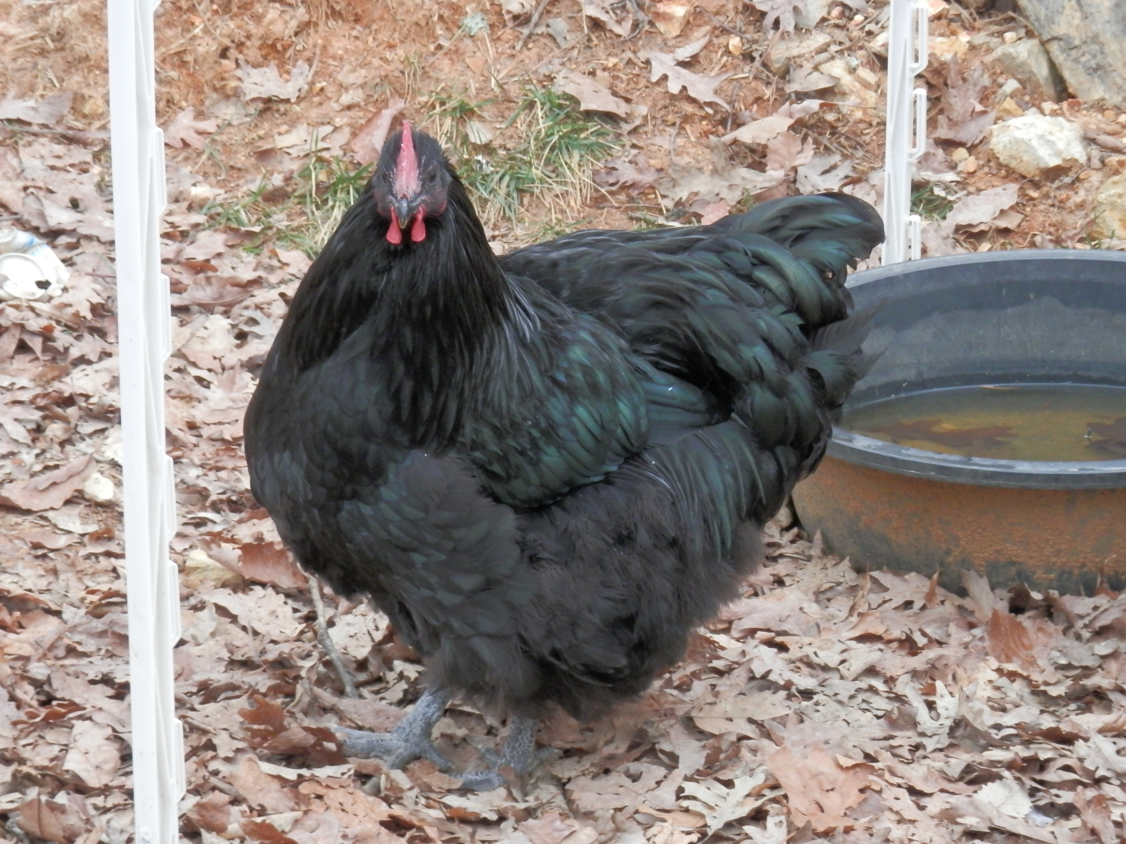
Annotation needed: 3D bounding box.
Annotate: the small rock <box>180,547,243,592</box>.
[{"bbox_3d":[-0.254,0.106,4.351,0.045,0.019,0.036,0,21,0],"label":"small rock"}]

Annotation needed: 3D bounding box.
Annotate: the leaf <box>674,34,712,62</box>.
[{"bbox_3d":[0.119,-0.338,5.449,0.044,0.012,0.013,-28,51,-25],"label":"leaf"}]

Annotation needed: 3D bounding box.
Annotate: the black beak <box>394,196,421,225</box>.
[{"bbox_3d":[-0.104,-0.141,4.000,0.016,0.015,0.022,2,17,7],"label":"black beak"}]

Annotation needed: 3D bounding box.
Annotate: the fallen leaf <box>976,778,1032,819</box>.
[{"bbox_3d":[0.304,0.255,4.102,0.041,0.012,0.031,27,46,30],"label":"fallen leaf"}]

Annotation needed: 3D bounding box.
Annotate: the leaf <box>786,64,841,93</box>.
[{"bbox_3d":[0.219,-0.301,5.270,0.045,0.016,0.044,-6,36,-7],"label":"leaf"}]

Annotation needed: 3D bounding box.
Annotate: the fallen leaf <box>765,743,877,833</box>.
[{"bbox_3d":[0.162,0.232,3.804,0.060,0.018,0.105,-9,30,-15],"label":"fallen leaf"}]

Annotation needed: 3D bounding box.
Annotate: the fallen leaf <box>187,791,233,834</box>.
[{"bbox_3d":[-0.222,0.245,3.781,0.030,0.016,0.056,-12,34,-17],"label":"fallen leaf"}]

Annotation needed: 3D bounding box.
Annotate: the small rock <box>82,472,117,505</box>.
[{"bbox_3d":[-0.334,0.048,4.333,0.023,0.018,0.022,-1,20,0],"label":"small rock"}]

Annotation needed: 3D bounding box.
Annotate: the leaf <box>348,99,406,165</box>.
[{"bbox_3d":[-0.159,-0.249,5.180,0.032,0.018,0.088,21,49,20],"label":"leaf"}]

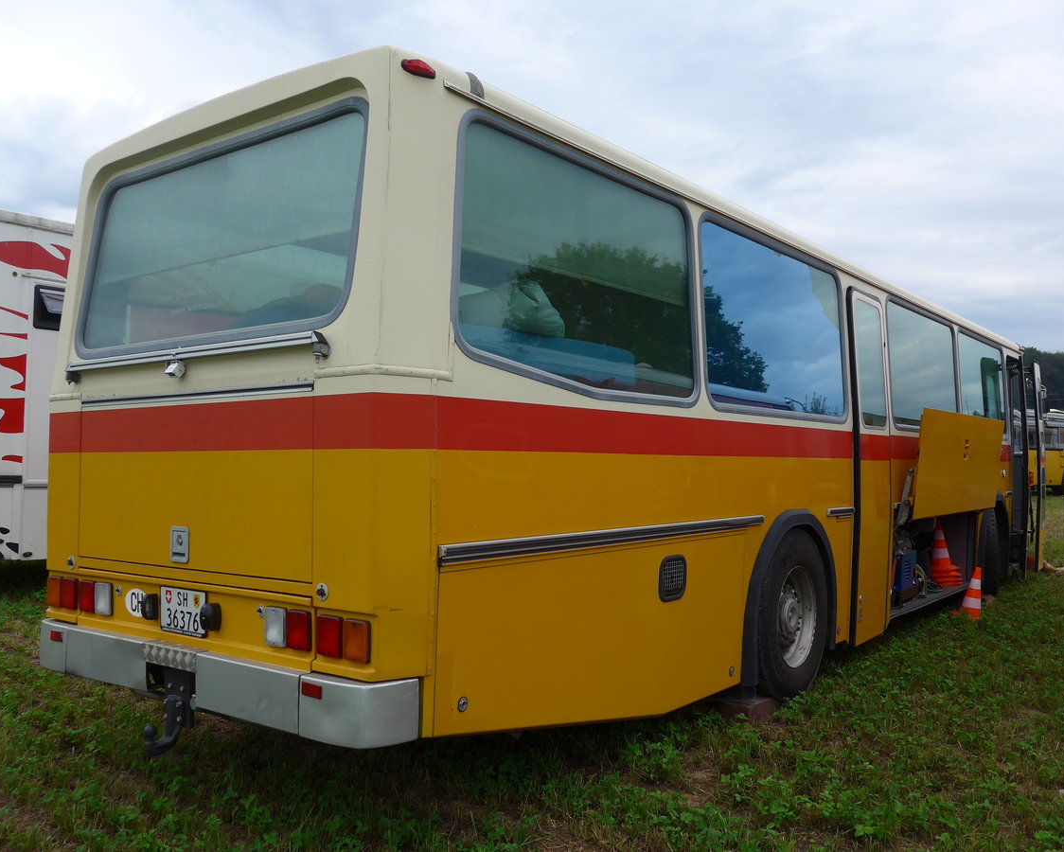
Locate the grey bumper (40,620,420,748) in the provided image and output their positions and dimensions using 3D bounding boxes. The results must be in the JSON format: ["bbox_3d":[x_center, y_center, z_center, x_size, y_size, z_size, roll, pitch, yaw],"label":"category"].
[{"bbox_3d":[-1.321,0.965,3.748,2.210,0.204,0.220,-2,-3,38],"label":"grey bumper"}]

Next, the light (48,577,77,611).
[{"bbox_3d":[-2.098,0.745,4.272,0.239,0.132,0.028,-2,-3,38],"label":"light"}]

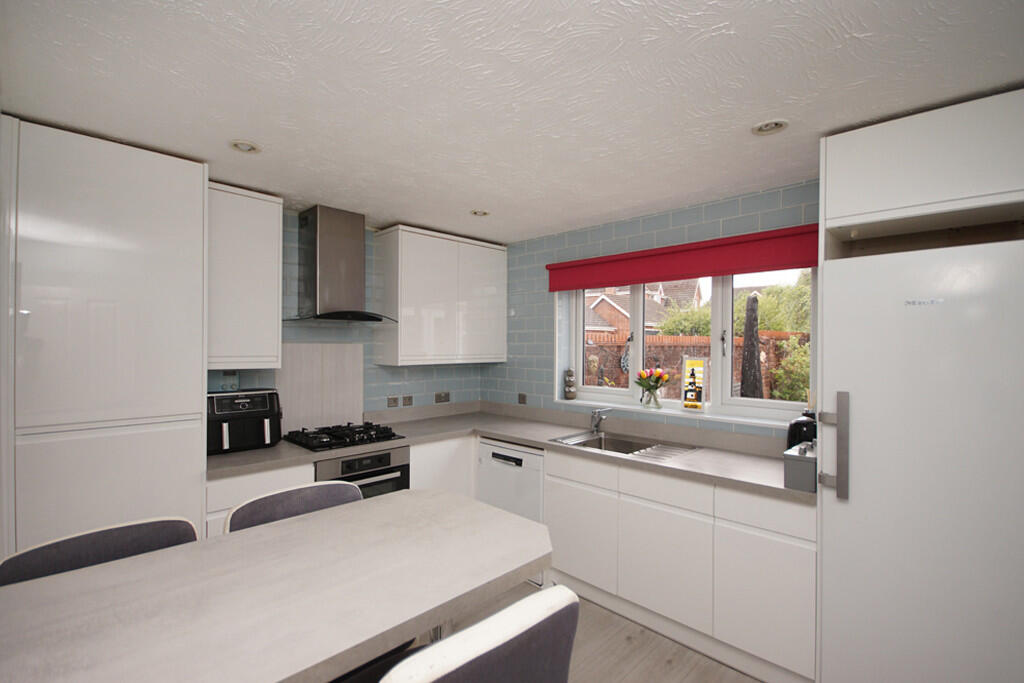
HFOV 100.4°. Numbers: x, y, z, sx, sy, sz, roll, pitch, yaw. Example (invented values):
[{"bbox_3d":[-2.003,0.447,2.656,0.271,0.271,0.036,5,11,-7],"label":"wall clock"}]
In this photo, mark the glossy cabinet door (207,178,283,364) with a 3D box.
[{"bbox_3d":[-1.495,-0.343,2.362,0.395,0.960,0.022,1,-1,-43],"label":"glossy cabinet door"}]

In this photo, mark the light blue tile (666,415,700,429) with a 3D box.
[{"bbox_3d":[1.066,0.497,2.686,0.197,0.085,0.010,0,0,41],"label":"light blue tile"}]

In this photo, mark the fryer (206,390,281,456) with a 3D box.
[{"bbox_3d":[-1.593,0.460,2.523,0.385,0.325,0.290,1,-1,-42],"label":"fryer"}]

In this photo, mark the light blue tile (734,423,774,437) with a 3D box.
[{"bbox_3d":[1.381,0.508,2.437,0.202,0.056,0.010,0,-1,42],"label":"light blue tile"}]

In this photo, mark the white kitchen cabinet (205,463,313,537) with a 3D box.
[{"bbox_3d":[-1.287,1.030,2.200,0.490,0.715,0.022,1,-1,-43],"label":"white kitchen cabinet"}]

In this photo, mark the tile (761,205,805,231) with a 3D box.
[{"bbox_3d":[1.478,-0.674,2.343,0.200,0.102,0.009,0,-1,42],"label":"tile"}]

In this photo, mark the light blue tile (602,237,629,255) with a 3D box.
[{"bbox_3d":[0.729,-0.672,3.040,0.202,0.104,0.010,0,-1,42],"label":"light blue tile"}]

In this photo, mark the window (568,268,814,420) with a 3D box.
[{"bbox_3d":[1.096,-0.040,2.870,1.670,0.940,0.070,0,0,41],"label":"window"}]

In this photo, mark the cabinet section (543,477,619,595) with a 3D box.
[{"bbox_3d":[0.401,1.120,2.526,0.500,0.565,0.020,0,-1,42],"label":"cabinet section"}]

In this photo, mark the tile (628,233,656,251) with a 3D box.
[{"bbox_3d":[0.876,-0.670,2.885,0.200,0.102,0.009,0,-1,42],"label":"tile"}]

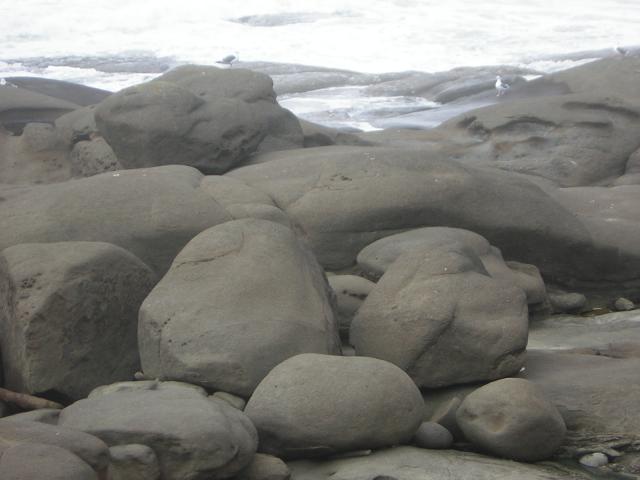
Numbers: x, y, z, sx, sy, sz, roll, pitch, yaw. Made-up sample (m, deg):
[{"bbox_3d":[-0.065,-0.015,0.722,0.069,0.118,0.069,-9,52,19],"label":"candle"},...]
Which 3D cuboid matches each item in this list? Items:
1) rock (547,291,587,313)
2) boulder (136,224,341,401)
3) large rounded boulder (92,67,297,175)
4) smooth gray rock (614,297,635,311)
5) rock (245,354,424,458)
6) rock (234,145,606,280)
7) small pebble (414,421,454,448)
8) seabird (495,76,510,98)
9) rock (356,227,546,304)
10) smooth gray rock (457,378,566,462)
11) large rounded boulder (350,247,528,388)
[{"bbox_3d":[1.778,0.444,14.400,0.288,0.156,0.216,0,10,0],"label":"rock"},{"bbox_3d":[-0.480,0.402,11.900,1.204,1.065,0.963,0,10,0],"label":"boulder"},{"bbox_3d":[-1.339,-1.295,22.000,2.292,1.225,1.833,0,10,0],"label":"large rounded boulder"},{"bbox_3d":[2.211,0.465,14.500,0.145,0.109,0.116,0,10,0],"label":"smooth gray rock"},{"bbox_3d":[0.076,0.875,10.500,0.947,0.535,0.710,0,10,0],"label":"rock"},{"bbox_3d":[0.747,-0.188,16.300,3.020,1.124,1.963,0,10,0],"label":"rock"},{"bbox_3d":[0.605,1.037,10.650,0.213,0.147,0.181,0,10,0],"label":"small pebble"},{"bbox_3d":[3.610,-3.046,39.500,0.170,0.420,0.420,6,11,32],"label":"seabird"},{"bbox_3d":[0.922,0.193,14.000,1.332,0.555,0.999,0,10,0],"label":"rock"},{"bbox_3d":[1.002,0.945,10.450,0.576,0.434,0.518,0,10,0],"label":"smooth gray rock"},{"bbox_3d":[0.718,0.466,12.000,1.070,0.851,0.909,0,10,0],"label":"large rounded boulder"}]

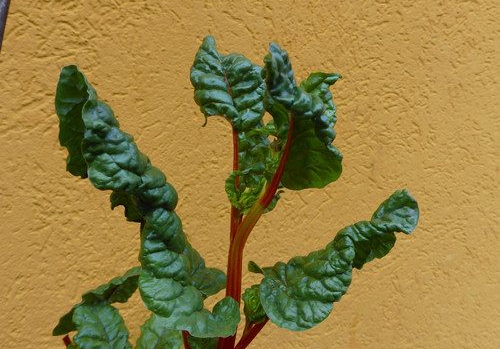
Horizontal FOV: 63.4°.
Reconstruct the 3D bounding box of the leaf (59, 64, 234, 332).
[{"bbox_3d":[-0.154,0.043,0.550,0.135,0.410,0.130,-28,-6,5],"label":"leaf"}]

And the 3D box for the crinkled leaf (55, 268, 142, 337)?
[{"bbox_3d":[-0.226,0.188,0.600,0.140,0.106,0.100,-1,-7,11],"label":"crinkled leaf"}]

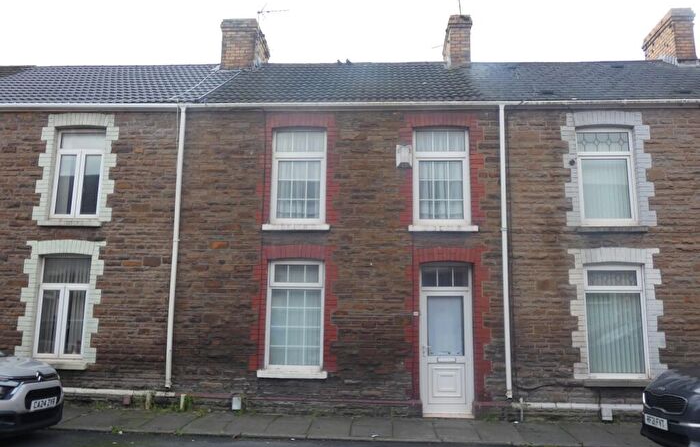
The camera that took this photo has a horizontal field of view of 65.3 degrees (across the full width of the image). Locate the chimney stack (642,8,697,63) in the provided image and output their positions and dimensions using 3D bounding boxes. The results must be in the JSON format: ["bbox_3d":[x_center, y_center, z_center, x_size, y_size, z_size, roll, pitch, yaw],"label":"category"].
[{"bbox_3d":[7.984,-4.349,13.652,0.560,1.402,1.420,0,-7,3],"label":"chimney stack"}]

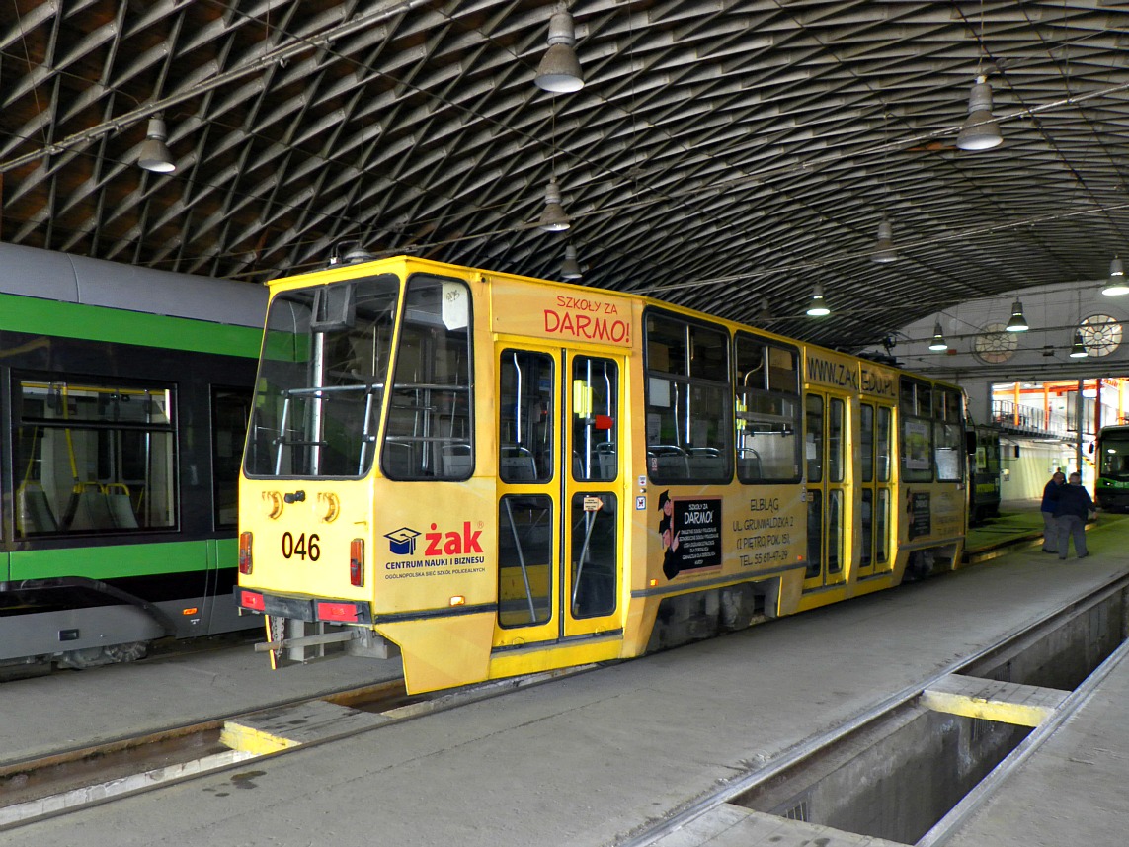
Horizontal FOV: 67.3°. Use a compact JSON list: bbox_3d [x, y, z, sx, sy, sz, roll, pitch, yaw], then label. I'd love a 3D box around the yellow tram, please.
[{"bbox_3d":[2.531,0.703,10.870,2.400,3.360,13.500,-1,-4,41],"label":"yellow tram"}]

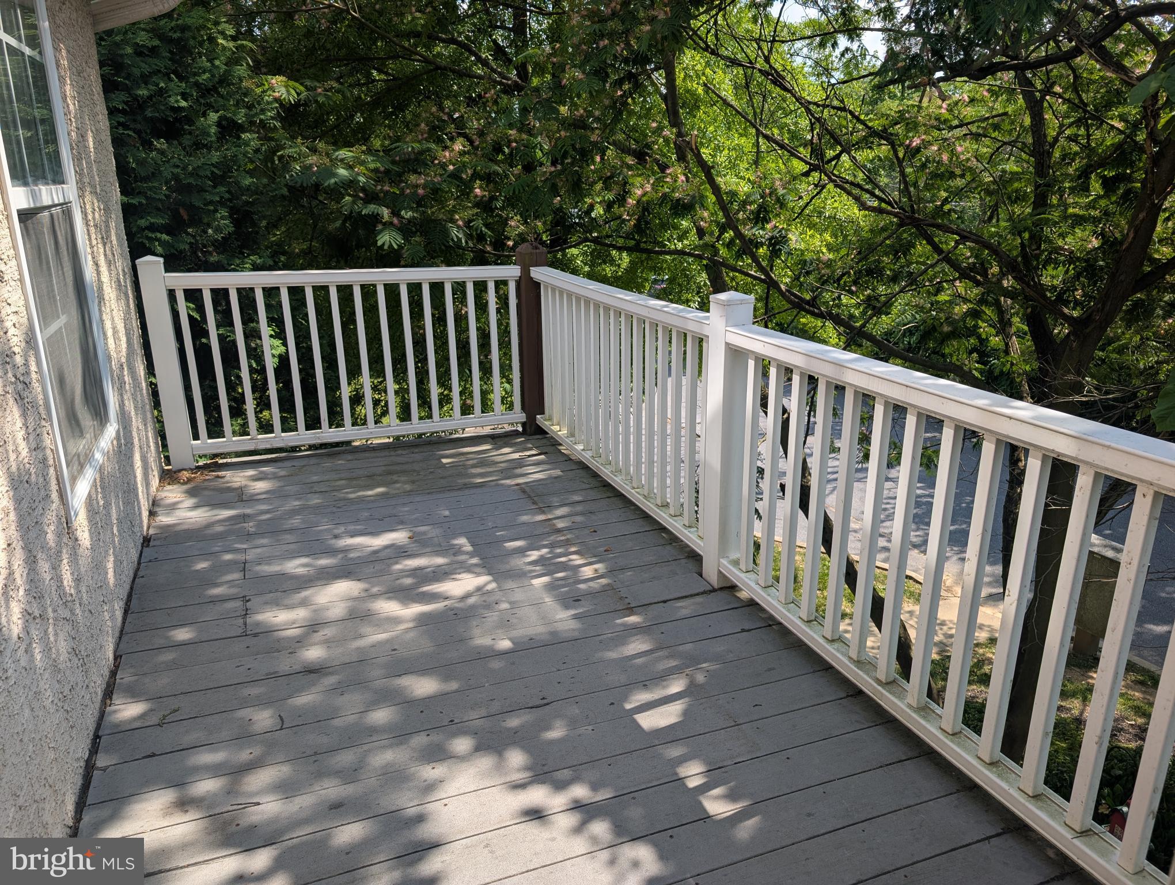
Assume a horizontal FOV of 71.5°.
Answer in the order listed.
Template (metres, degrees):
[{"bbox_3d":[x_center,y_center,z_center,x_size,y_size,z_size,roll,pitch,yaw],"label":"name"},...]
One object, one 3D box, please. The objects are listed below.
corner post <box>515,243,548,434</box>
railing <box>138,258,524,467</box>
[{"bbox_3d":[-0.311,-0.582,4.684,0.136,1.095,0.136,-7,19,-20],"label":"corner post"},{"bbox_3d":[-1.287,-0.487,4.423,1.900,1.088,0.115,-6,18,-18],"label":"railing"}]

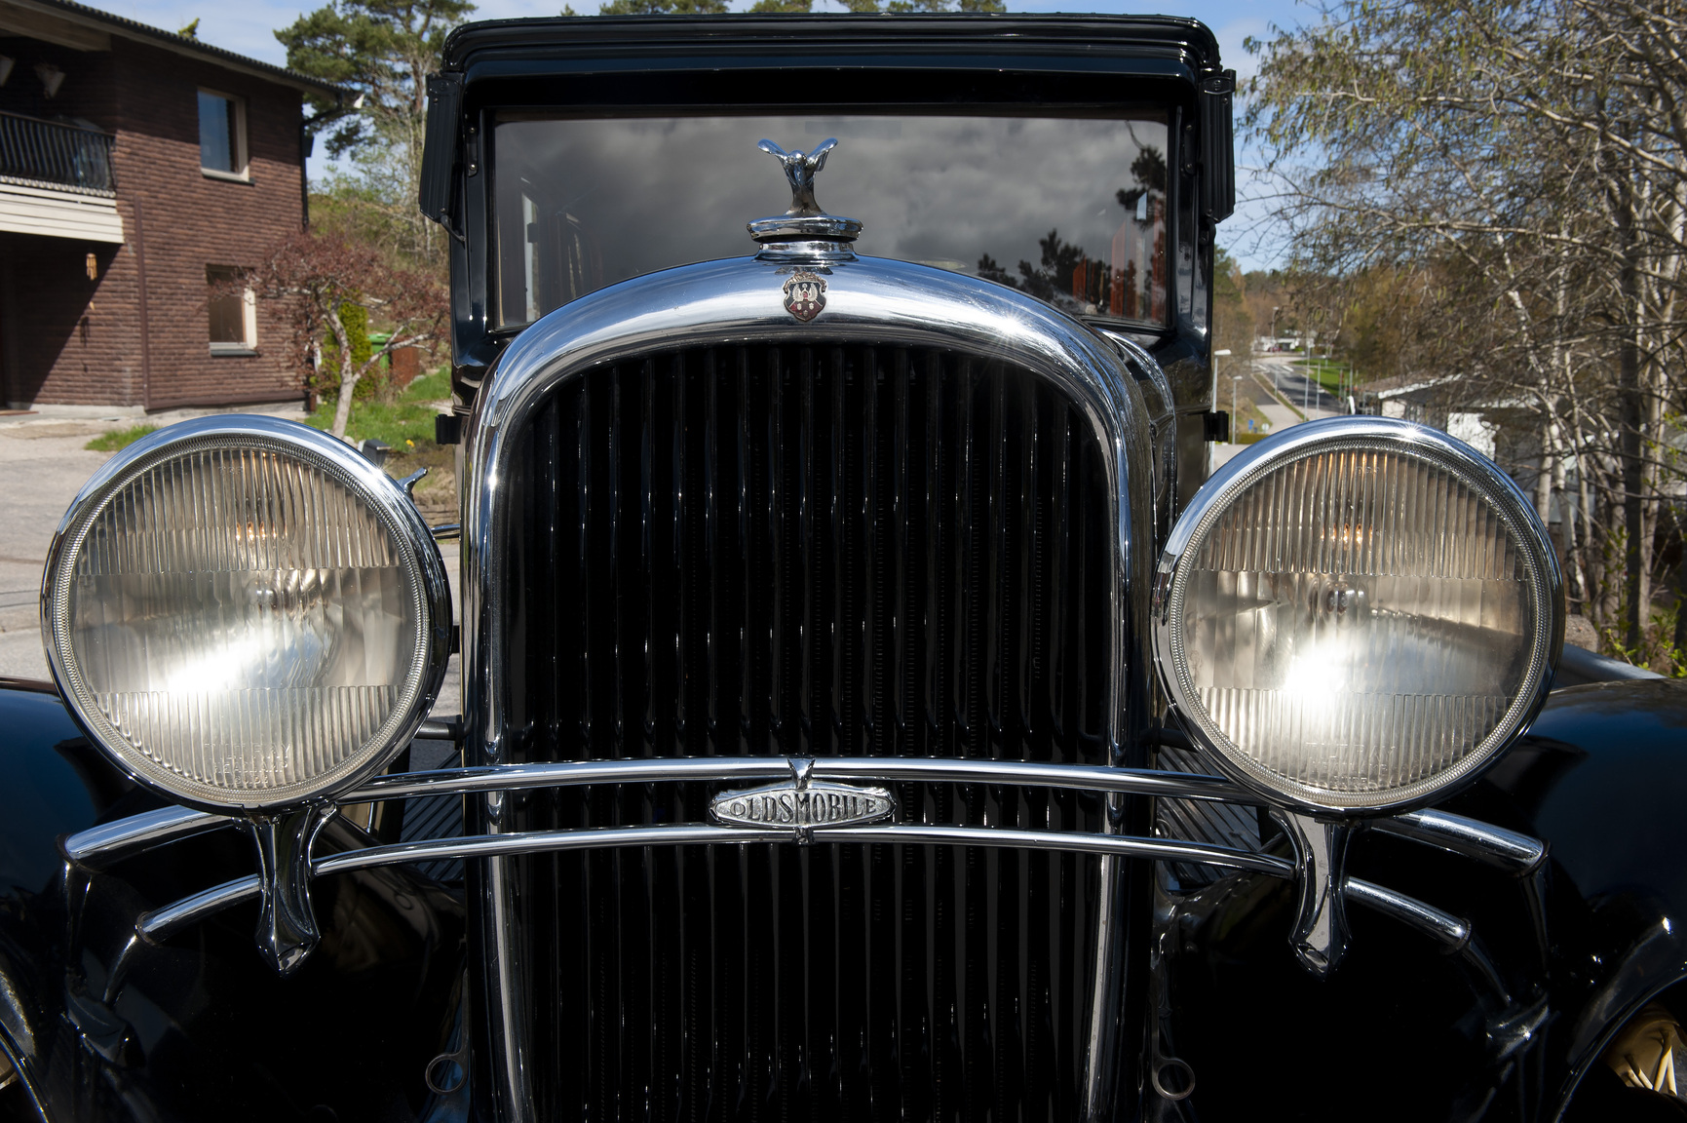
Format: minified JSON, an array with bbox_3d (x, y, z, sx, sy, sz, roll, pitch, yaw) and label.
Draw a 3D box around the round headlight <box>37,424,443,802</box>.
[{"bbox_3d":[-0.411,0.026,1.214,0.278,0.278,0.200,0,7,0],"label":"round headlight"}]

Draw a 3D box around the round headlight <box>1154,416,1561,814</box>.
[{"bbox_3d":[0.356,0.026,1.214,0.278,0.278,0.200,0,7,0],"label":"round headlight"}]

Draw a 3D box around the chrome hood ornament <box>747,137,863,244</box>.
[{"bbox_3d":[-0.031,-0.302,1.340,0.094,0.090,0.092,0,7,0],"label":"chrome hood ornament"}]

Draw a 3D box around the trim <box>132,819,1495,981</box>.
[{"bbox_3d":[-0.028,0.255,1.235,1.030,0.120,0.090,0,7,0],"label":"trim"}]

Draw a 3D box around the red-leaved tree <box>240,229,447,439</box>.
[{"bbox_3d":[-4.847,-2.191,15.800,2.100,2.050,2.050,0,7,0],"label":"red-leaved tree"}]

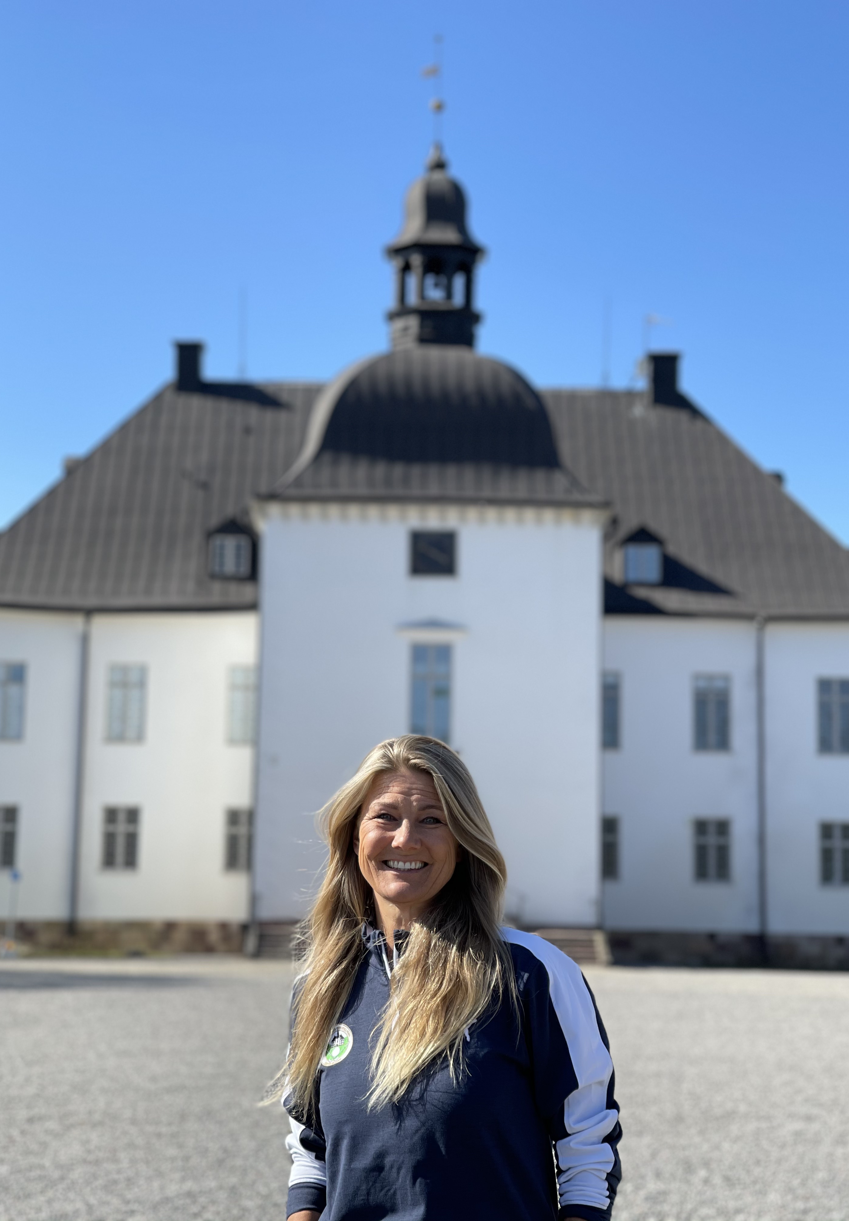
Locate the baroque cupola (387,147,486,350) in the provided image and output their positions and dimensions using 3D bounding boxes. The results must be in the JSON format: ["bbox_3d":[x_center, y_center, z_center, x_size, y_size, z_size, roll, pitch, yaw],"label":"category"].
[{"bbox_3d":[0.328,-10.011,62.785,2.706,6.339,2.706,1,-10,0],"label":"baroque cupola"}]

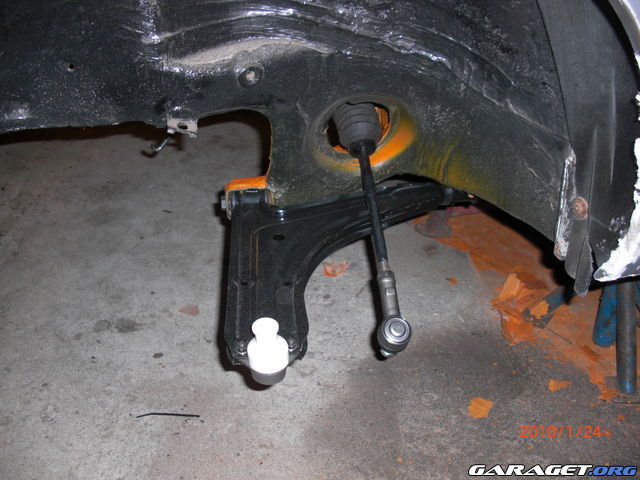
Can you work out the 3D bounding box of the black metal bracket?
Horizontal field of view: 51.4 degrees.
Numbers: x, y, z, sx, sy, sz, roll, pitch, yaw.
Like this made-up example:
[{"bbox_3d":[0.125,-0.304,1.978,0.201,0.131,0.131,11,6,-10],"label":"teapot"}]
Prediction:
[{"bbox_3d":[0.052,0.021,0.852,0.350,0.060,0.345,-3,34,-4],"label":"black metal bracket"}]

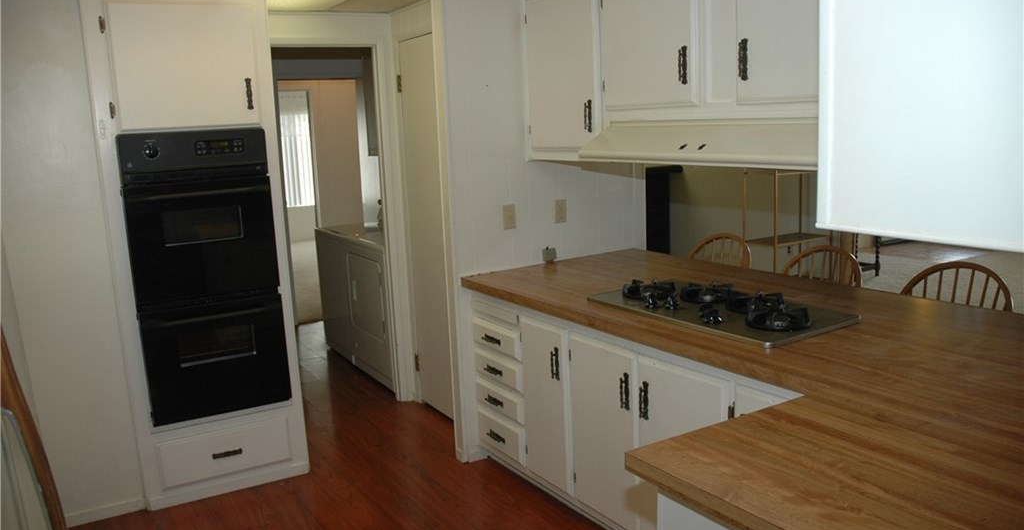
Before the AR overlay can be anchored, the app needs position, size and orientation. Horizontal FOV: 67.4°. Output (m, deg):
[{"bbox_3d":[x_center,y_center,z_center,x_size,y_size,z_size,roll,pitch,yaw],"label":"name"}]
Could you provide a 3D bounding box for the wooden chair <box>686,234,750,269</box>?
[{"bbox_3d":[0.889,0.377,3.863,0.480,1.030,0.440,-8,11,-31],"label":"wooden chair"}]

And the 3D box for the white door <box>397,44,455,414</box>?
[{"bbox_3d":[-0.381,-0.175,4.161,0.040,2.085,0.690,-8,11,-31],"label":"white door"}]

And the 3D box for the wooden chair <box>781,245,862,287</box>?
[{"bbox_3d":[1.202,0.447,3.374,0.480,1.030,0.440,-8,11,-31],"label":"wooden chair"}]

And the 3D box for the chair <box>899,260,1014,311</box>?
[{"bbox_3d":[1.515,0.517,2.885,0.480,1.030,0.450,-8,11,-31],"label":"chair"}]

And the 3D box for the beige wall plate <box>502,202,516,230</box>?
[{"bbox_3d":[-0.008,-0.228,3.668,0.072,0.116,0.008,-9,12,-32],"label":"beige wall plate"}]

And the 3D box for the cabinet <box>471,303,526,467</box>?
[{"bbox_3d":[0.196,0.529,3.759,0.595,0.745,0.420,-8,11,-31],"label":"cabinet"}]

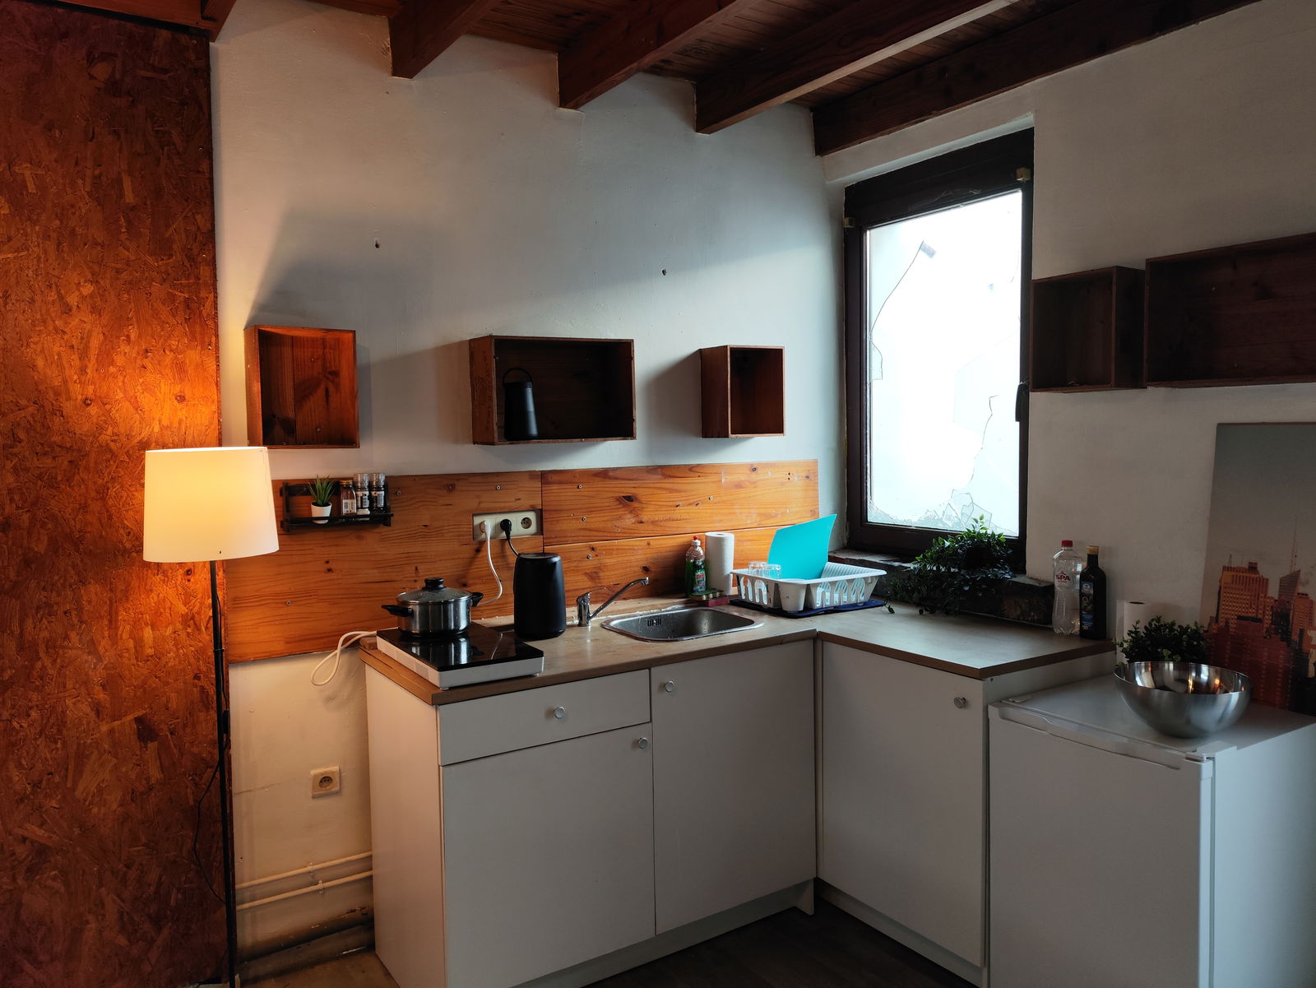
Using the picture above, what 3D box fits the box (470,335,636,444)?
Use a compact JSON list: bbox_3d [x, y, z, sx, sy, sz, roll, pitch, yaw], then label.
[{"bbox_3d":[-0.331,-0.326,2.933,0.493,0.325,0.179,-3,3,-33],"label":"box"}]

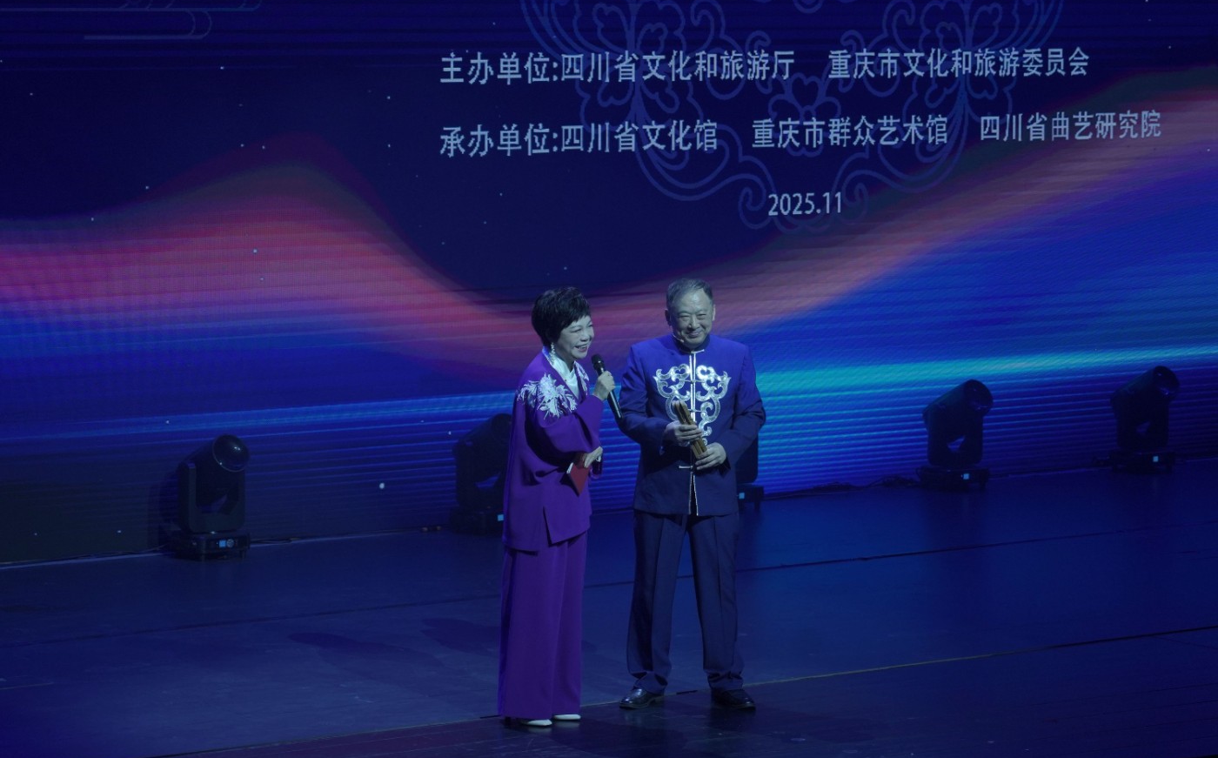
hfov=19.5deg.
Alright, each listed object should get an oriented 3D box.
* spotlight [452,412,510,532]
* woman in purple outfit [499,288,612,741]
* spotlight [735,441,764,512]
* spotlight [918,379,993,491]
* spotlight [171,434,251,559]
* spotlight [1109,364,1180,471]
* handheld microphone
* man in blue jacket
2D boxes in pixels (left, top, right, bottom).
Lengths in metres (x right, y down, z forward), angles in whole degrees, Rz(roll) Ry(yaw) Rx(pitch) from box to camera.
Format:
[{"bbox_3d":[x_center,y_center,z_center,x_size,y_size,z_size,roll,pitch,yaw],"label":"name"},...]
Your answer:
[{"bbox_3d":[-0.622,0.474,18.535,0.320,0.610,0.400,-4,8,-31],"label":"spotlight"},{"bbox_3d":[-0.202,0.491,13.672,0.380,1.682,0.460,7,9,44],"label":"woman in purple outfit"},{"bbox_3d":[0.673,0.394,19.277,0.320,0.610,0.400,-4,8,-31],"label":"spotlight"},{"bbox_3d":[1.978,0.298,20.156,0.320,0.610,0.400,-4,8,-31],"label":"spotlight"},{"bbox_3d":[-1.982,0.562,17.730,0.320,0.610,0.400,-4,8,-31],"label":"spotlight"},{"bbox_3d":[3.163,0.220,20.869,0.320,0.610,0.400,-4,8,-31],"label":"spotlight"},{"bbox_3d":[-0.008,0.033,13.450,0.052,0.268,0.052,-15,-15,-43],"label":"handheld microphone"},{"bbox_3d":[0.327,0.443,14.079,0.570,1.689,0.380,-1,7,-10],"label":"man in blue jacket"}]

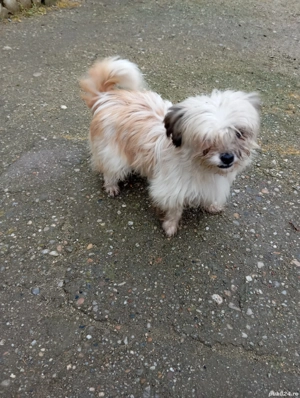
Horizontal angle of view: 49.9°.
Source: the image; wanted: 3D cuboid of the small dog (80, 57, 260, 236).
[{"bbox_3d":[0.058,-0.154,0.977,0.234,0.440,0.494,-31,49,-31],"label":"small dog"}]

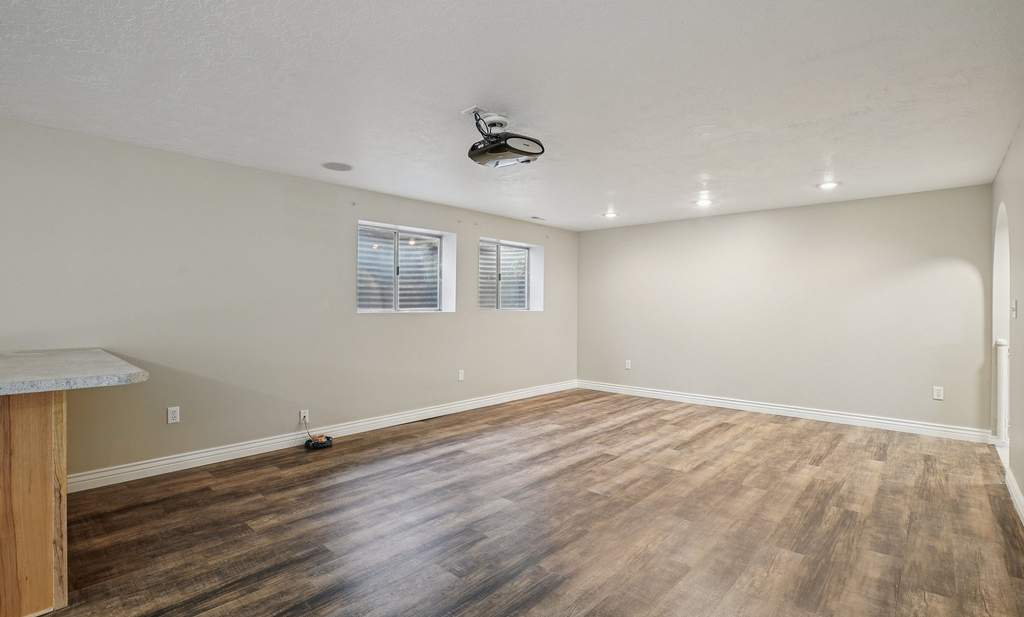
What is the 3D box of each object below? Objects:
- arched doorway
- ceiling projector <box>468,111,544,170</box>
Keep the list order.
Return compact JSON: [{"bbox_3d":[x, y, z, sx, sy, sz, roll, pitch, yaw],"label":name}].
[{"bbox_3d":[3.985,0.180,3.600,0.150,2.070,1.220,0,0,43],"label":"arched doorway"},{"bbox_3d":[-0.036,-1.071,2.855,0.330,0.222,0.340,0,0,43],"label":"ceiling projector"}]

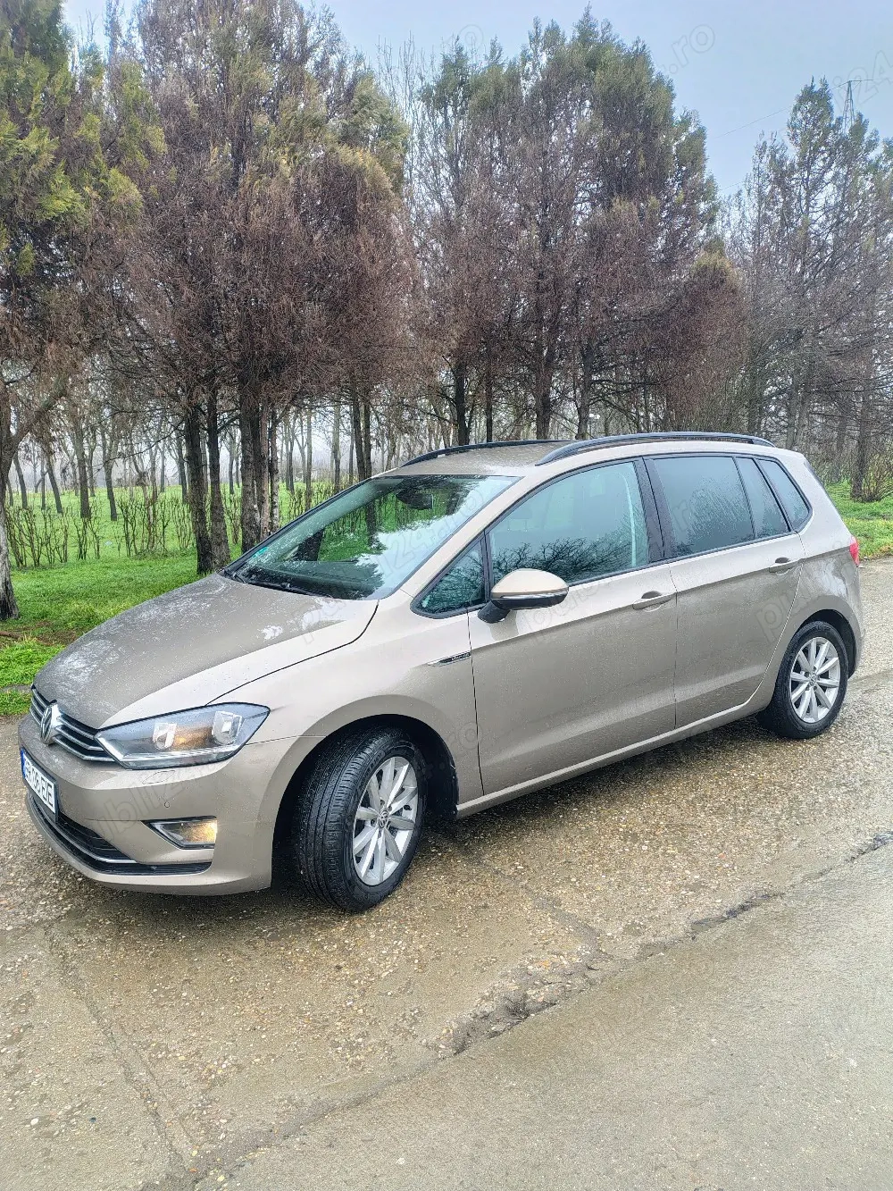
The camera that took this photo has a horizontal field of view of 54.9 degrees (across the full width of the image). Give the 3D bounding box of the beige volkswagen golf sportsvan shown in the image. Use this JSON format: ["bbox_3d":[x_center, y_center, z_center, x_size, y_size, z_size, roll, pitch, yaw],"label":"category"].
[{"bbox_3d":[0.287,0.063,4.295,4.340,1.590,1.840,-9,11,-35],"label":"beige volkswagen golf sportsvan"}]

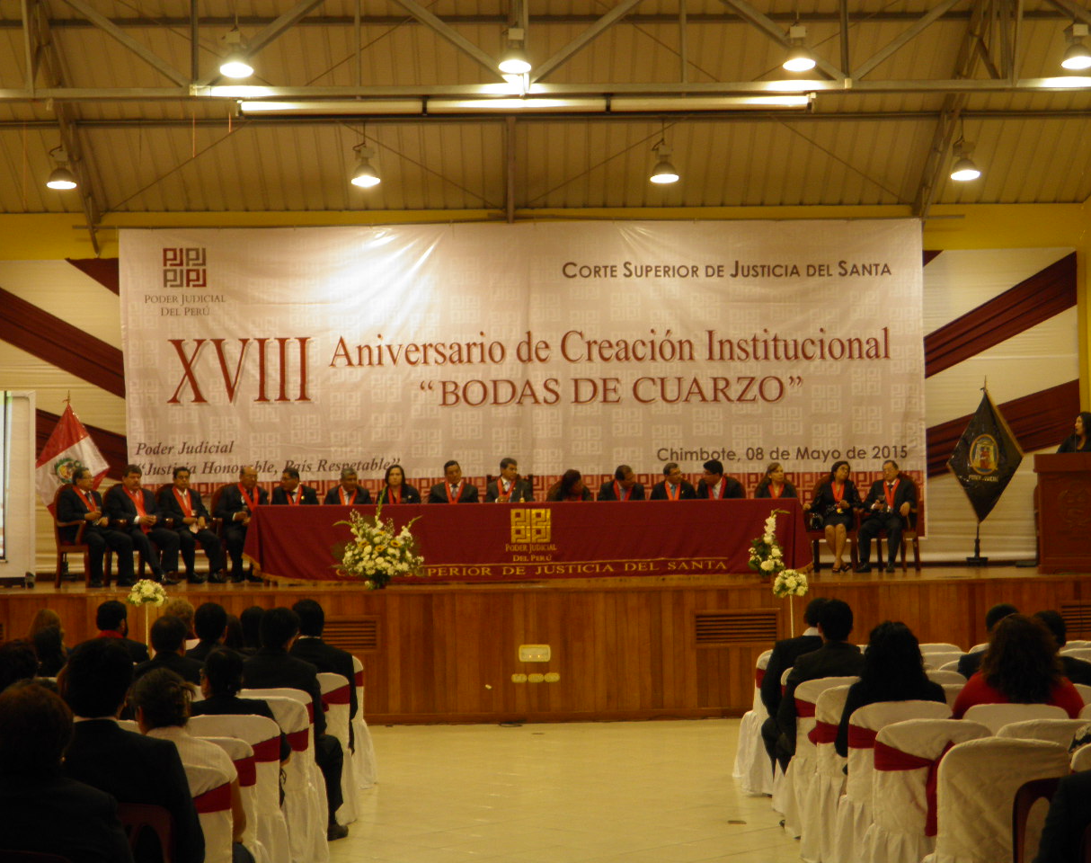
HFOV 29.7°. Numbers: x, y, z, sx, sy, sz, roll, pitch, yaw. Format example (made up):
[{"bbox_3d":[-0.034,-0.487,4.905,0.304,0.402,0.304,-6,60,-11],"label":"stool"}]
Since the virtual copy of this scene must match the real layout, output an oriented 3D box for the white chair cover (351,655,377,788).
[{"bbox_3d":[-1.346,1.850,13.228,0.470,0.880,0.570,-1,-3,0],"label":"white chair cover"}]

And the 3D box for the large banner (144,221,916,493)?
[{"bbox_3d":[-0.280,-0.655,25.670,9.950,3.930,0.060,-1,-3,-2],"label":"large banner"}]

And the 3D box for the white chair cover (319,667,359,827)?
[{"bbox_3d":[-1.280,1.753,11.465,0.470,0.885,0.570,-1,-3,-1],"label":"white chair cover"}]

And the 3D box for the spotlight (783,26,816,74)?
[{"bbox_3d":[2.682,-4.073,21.842,0.360,0.450,0.360,-1,-3,0],"label":"spotlight"}]

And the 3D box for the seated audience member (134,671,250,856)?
[{"bbox_3d":[-1.262,1.415,7.204,0.520,1.200,0.820,-1,-3,-2],"label":"seated audience member"}]

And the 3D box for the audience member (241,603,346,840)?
[{"bbox_3d":[-1.253,1.507,10.316,0.500,1.250,0.860,-1,-3,7],"label":"audience member"}]

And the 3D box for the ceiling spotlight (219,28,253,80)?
[{"bbox_3d":[-3.217,-3.918,21.411,0.345,0.528,0.345,-1,-3,0],"label":"ceiling spotlight"}]

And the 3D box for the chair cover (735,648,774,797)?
[{"bbox_3d":[1.476,1.783,12.793,0.470,0.885,0.580,-1,-3,-5],"label":"chair cover"}]

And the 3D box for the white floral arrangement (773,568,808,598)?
[{"bbox_3d":[1.802,1.121,15.161,0.270,0.220,0.270,-1,-3,0],"label":"white floral arrangement"}]

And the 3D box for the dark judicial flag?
[{"bbox_3d":[5.297,0.296,24.810,0.920,1.581,0.250,-1,-3,0],"label":"dark judicial flag"}]

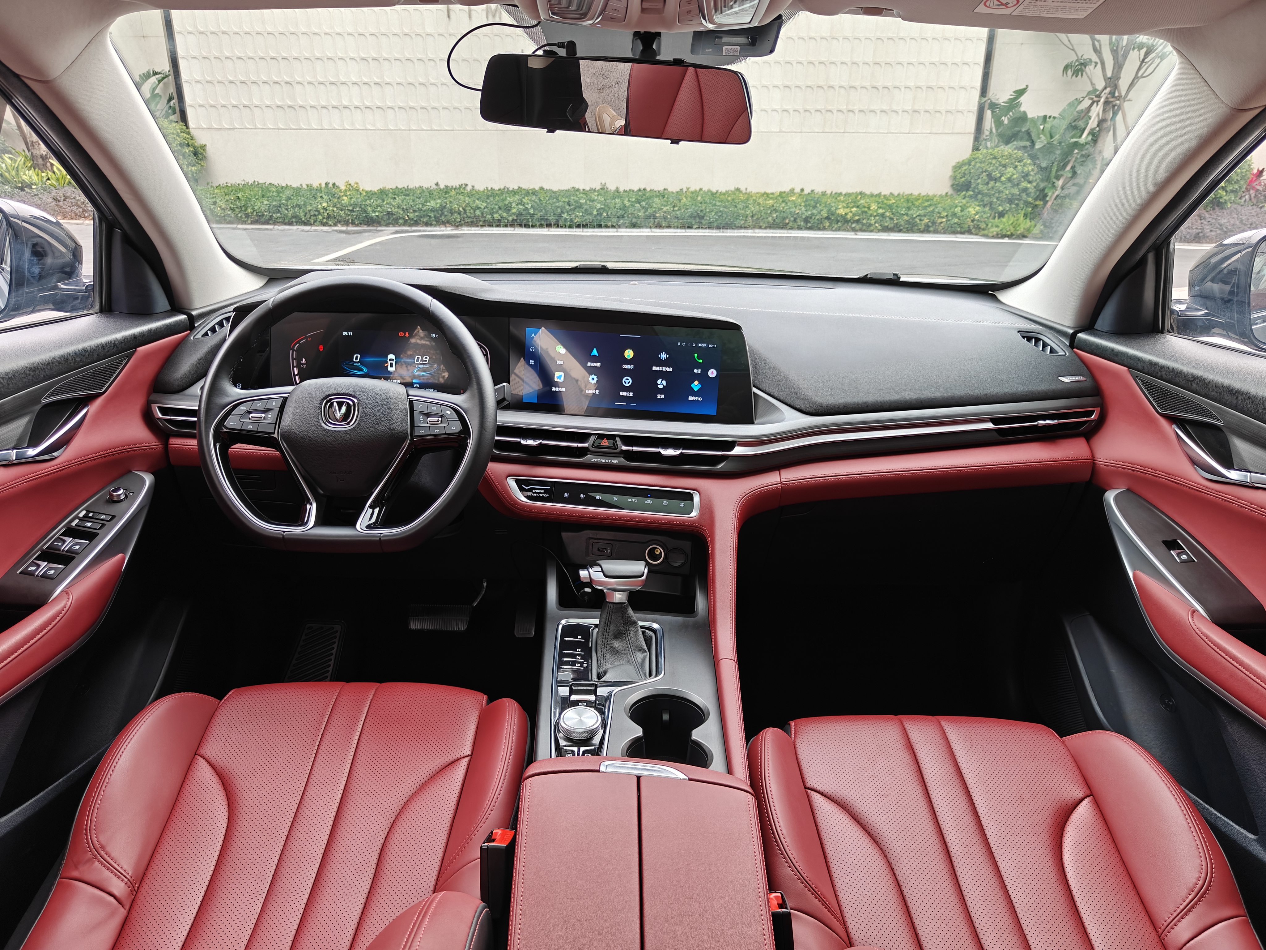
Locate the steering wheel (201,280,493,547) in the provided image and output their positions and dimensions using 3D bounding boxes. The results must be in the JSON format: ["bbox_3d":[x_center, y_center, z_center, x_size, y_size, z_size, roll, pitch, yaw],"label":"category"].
[{"bbox_3d":[-0.356,-0.071,1.121,0.370,0.350,0.105,1,-10,-1],"label":"steering wheel"}]

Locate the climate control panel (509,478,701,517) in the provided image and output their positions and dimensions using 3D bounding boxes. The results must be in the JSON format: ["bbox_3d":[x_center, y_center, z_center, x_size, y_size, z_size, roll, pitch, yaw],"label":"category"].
[{"bbox_3d":[-0.041,0.031,1.251,0.277,0.037,0.028,5,6,12],"label":"climate control panel"}]

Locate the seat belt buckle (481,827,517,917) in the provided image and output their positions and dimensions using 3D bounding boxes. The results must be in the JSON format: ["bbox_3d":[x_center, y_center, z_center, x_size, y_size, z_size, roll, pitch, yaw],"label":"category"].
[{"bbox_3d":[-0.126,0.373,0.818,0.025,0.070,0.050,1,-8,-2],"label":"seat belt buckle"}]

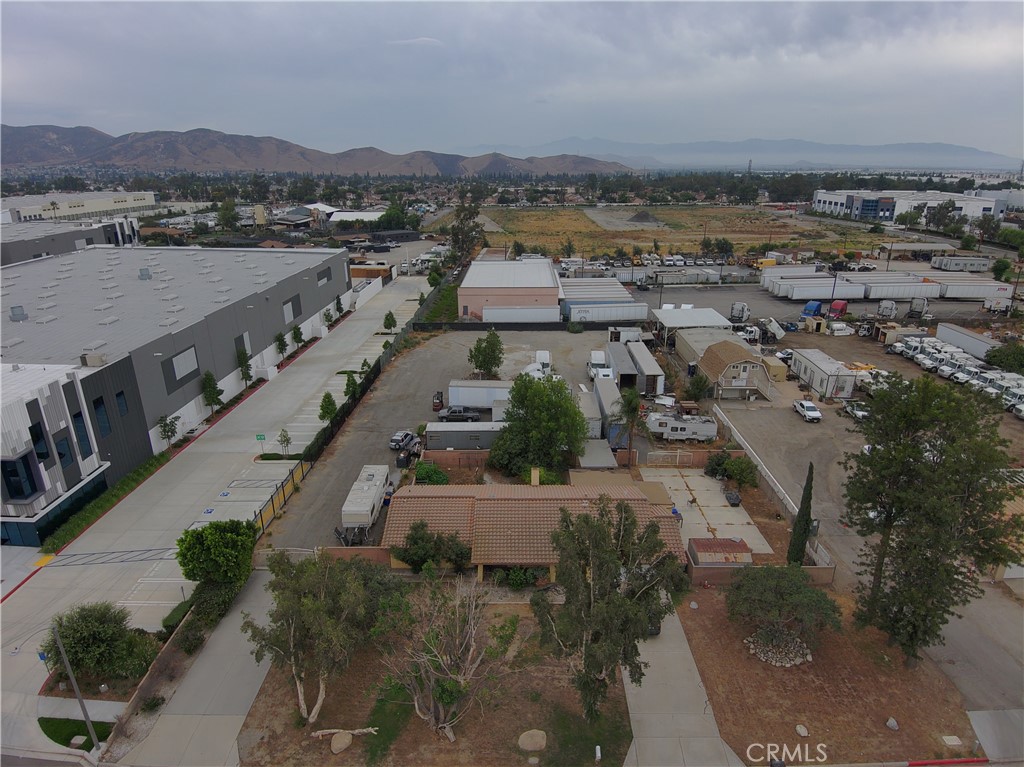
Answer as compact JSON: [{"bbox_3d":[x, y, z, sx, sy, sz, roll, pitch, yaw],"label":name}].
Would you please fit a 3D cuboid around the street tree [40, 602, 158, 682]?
[{"bbox_3d":[-26.100,16.460,39.564,6.900,4.000,5.400,0,19,0],"label":"street tree"}]

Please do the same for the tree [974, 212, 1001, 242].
[{"bbox_3d":[199.950,-65.651,260.685,9.200,10.600,8.700,0,20,0],"label":"tree"}]

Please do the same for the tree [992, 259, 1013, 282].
[{"bbox_3d":[135.061,-31.230,171.025,4.700,5.900,4.500,0,20,0],"label":"tree"}]

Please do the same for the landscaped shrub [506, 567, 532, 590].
[{"bbox_3d":[0.541,14.920,47.679,1.850,1.700,1.700,0,20,0],"label":"landscaped shrub"}]

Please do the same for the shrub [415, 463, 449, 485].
[{"bbox_3d":[-8.200,9.218,64.147,3.300,1.600,3.200,0,19,0],"label":"shrub"}]

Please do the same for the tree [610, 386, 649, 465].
[{"bbox_3d":[12.834,4.751,65.740,4.600,9.200,4.400,0,19,0],"label":"tree"}]

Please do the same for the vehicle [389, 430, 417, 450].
[{"bbox_3d":[-12.457,6.133,72.362,1.750,1.690,4.150,6,20,15],"label":"vehicle"}]

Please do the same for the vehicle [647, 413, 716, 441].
[{"bbox_3d":[19.834,5.389,73.370,7.857,3.000,2.450,3,19,10],"label":"vehicle"}]

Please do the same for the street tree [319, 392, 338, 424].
[{"bbox_3d":[-21.302,3.311,72.342,2.300,4.750,2.300,0,19,0],"label":"street tree"}]

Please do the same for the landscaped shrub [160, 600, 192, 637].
[{"bbox_3d":[-23.400,16.367,44.188,1.400,1.150,3.200,0,19,0],"label":"landscaped shrub"}]

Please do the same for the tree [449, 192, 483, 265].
[{"bbox_3d":[-15.702,-51.847,208.653,11.000,19.500,10.000,0,20,0],"label":"tree"}]

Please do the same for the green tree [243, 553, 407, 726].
[{"bbox_3d":[-10.600,14.520,35.082,8.400,10.600,7.800,0,19,0],"label":"green tree"}]

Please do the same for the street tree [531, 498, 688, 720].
[{"bbox_3d":[5.400,13.055,34.575,8.200,13.700,7.500,0,19,0],"label":"street tree"}]

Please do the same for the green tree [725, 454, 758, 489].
[{"bbox_3d":[23.255,8.697,62.772,3.300,3.300,3.100,0,20,0],"label":"green tree"}]

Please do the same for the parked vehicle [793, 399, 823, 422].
[{"bbox_3d":[37.936,3.395,79.926,1.900,1.780,5.300,0,20,-1],"label":"parked vehicle"}]

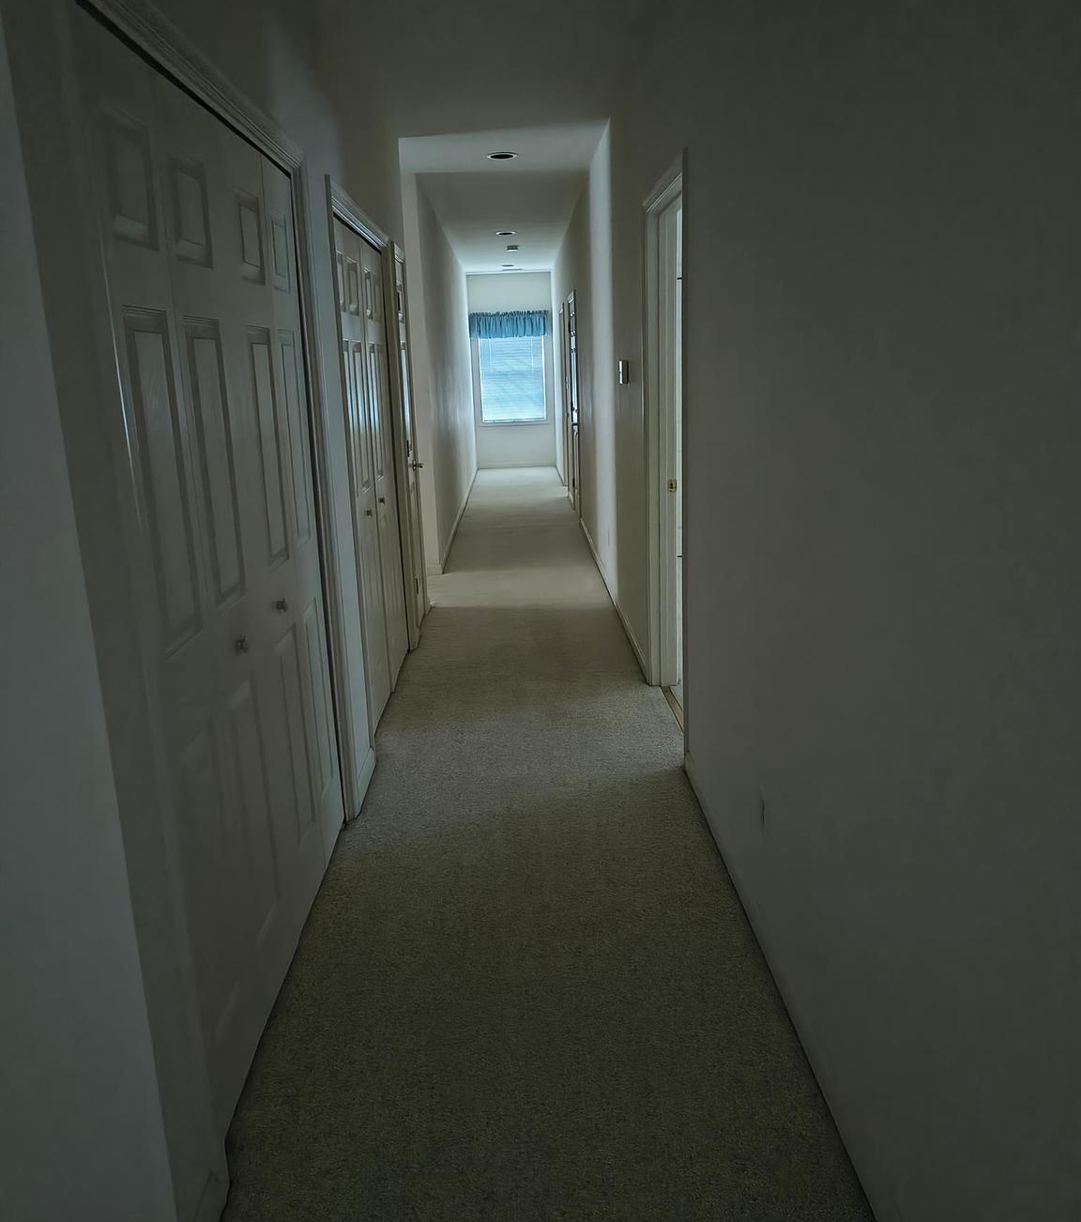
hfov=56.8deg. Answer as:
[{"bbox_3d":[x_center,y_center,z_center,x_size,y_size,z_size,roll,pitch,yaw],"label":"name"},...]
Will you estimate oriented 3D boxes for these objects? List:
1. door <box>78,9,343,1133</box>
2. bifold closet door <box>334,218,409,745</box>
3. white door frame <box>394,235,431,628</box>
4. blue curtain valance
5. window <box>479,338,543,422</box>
[{"bbox_3d":[-0.691,-0.090,2.389,0.045,2.010,1.494,-2,14,-1],"label":"door"},{"bbox_3d":[-0.753,-0.593,4.445,0.045,2.013,1.480,-2,14,-1],"label":"bifold closet door"},{"bbox_3d":[-0.772,-0.947,5.670,0.110,2.124,0.659,-2,14,-1],"label":"white door frame"},{"bbox_3d":[-0.438,-4.155,14.486,1.143,0.366,0.110,-2,14,-1],"label":"blue curtain valance"},{"bbox_3d":[-0.405,-3.502,14.713,0.960,1.428,0.100,-2,14,-1],"label":"window"}]

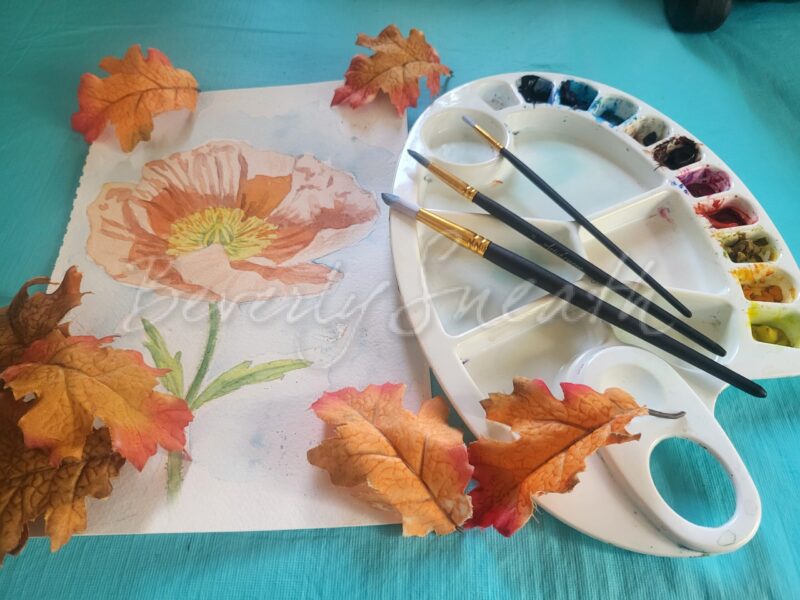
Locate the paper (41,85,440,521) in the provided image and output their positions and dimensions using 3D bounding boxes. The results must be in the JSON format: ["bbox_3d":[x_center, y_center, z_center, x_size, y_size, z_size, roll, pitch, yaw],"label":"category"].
[{"bbox_3d":[-0.099,-0.024,0.363,0.224,0.004,0.307,-4,59,1],"label":"paper"}]

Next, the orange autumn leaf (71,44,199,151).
[{"bbox_3d":[-0.181,-0.144,0.410,0.092,0.030,0.083,-12,60,-4],"label":"orange autumn leaf"}]

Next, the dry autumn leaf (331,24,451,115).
[{"bbox_3d":[-0.009,-0.163,0.412,0.084,0.029,0.075,-8,60,-2],"label":"dry autumn leaf"}]

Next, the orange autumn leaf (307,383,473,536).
[{"bbox_3d":[0.000,0.067,0.280,0.089,0.030,0.066,35,68,20],"label":"orange autumn leaf"}]

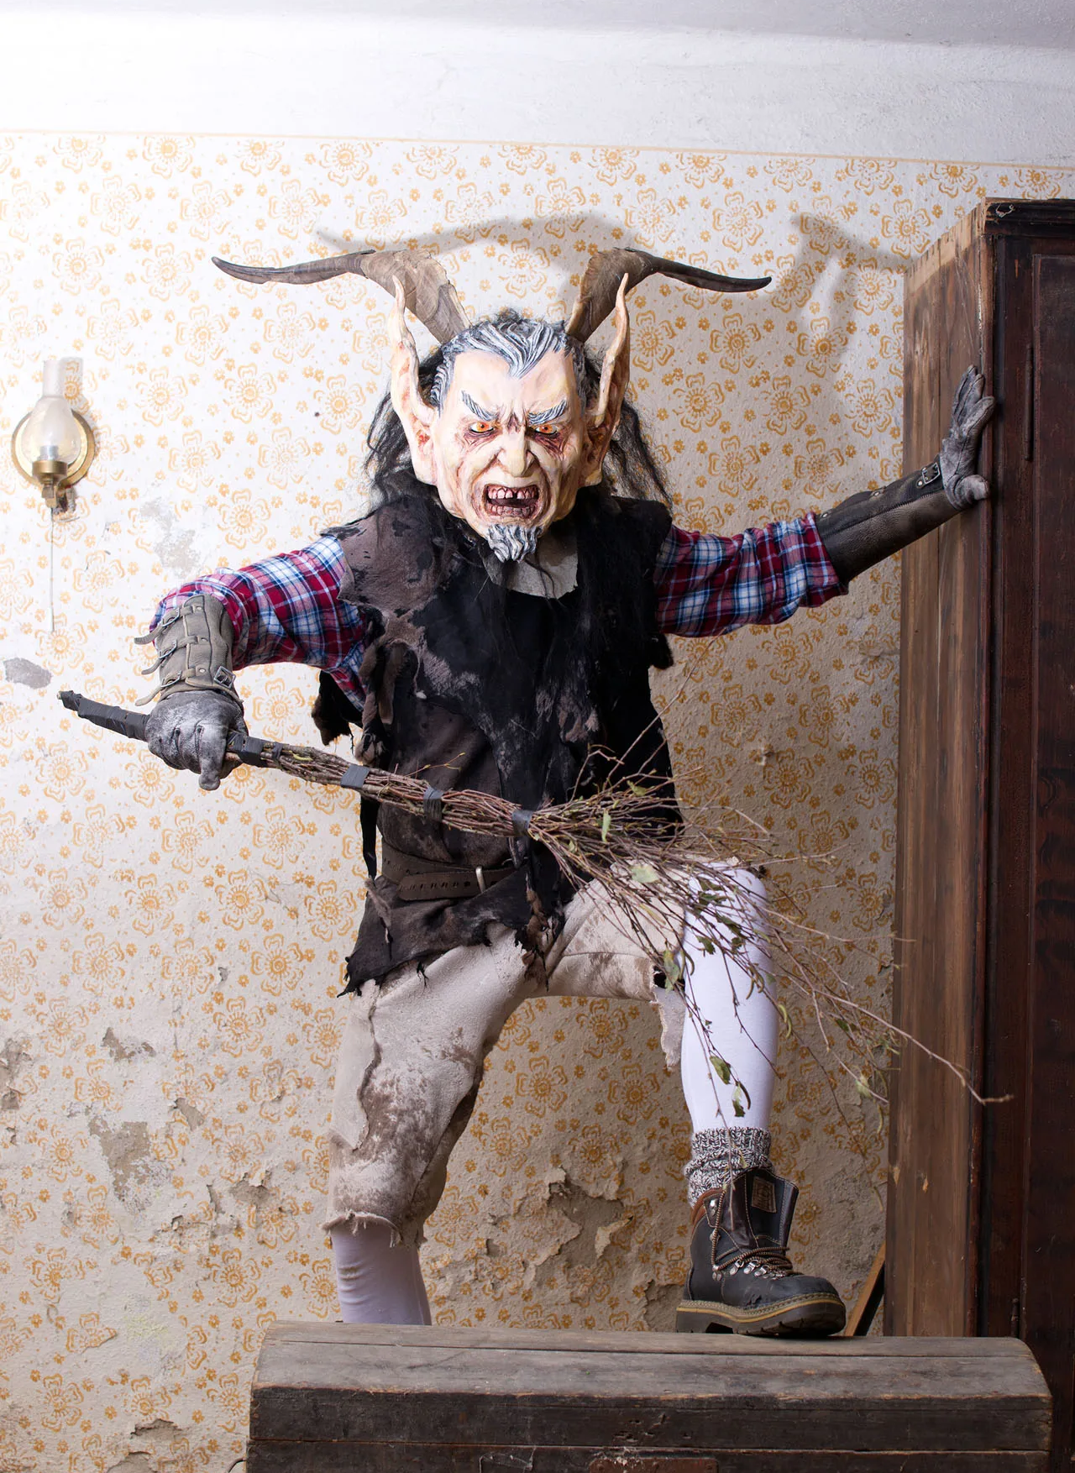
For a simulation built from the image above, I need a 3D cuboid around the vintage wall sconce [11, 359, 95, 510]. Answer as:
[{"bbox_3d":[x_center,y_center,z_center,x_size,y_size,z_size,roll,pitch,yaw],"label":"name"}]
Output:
[{"bbox_3d":[-0.813,-0.508,5.260,0.142,0.250,0.135,1,-1,-1],"label":"vintage wall sconce"}]

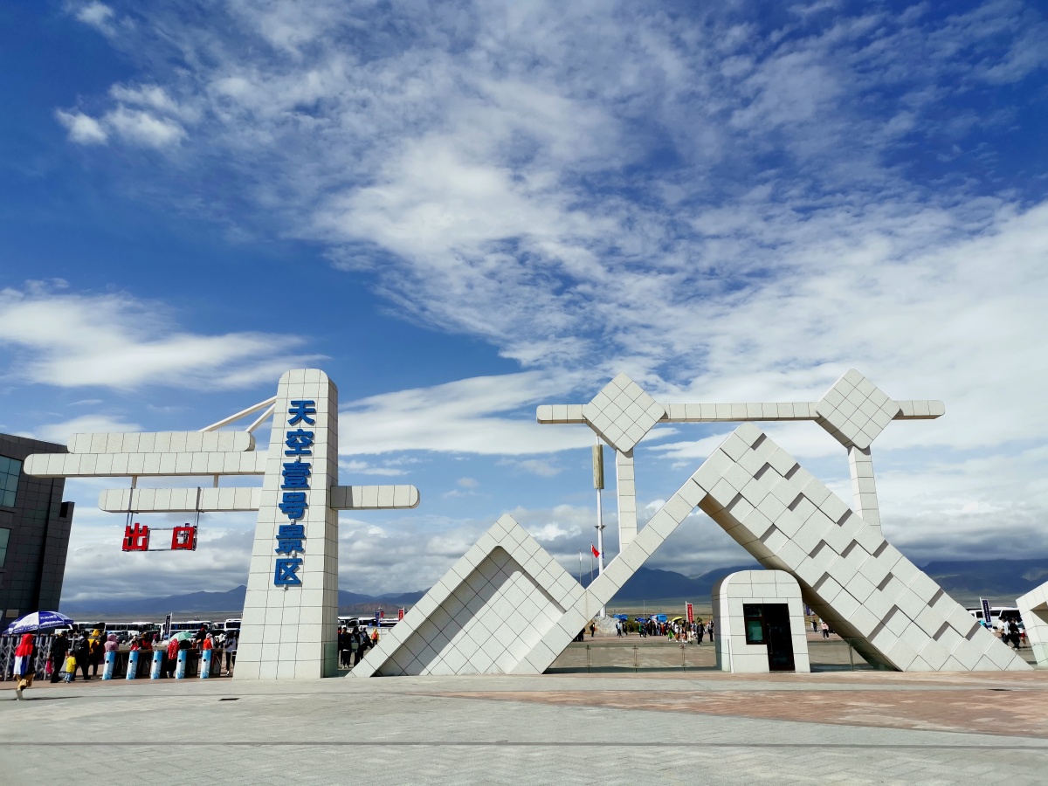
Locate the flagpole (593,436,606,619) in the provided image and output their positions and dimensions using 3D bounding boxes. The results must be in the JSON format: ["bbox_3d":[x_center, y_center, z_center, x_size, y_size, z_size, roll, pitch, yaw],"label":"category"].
[{"bbox_3d":[10.995,19.512,116.025,1.600,28.500,1.600,-1,-16,0],"label":"flagpole"}]

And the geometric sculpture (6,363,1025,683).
[{"bbox_3d":[-0.815,4.571,30.773,36.250,11.300,2.700,-1,-16,0],"label":"geometric sculpture"}]

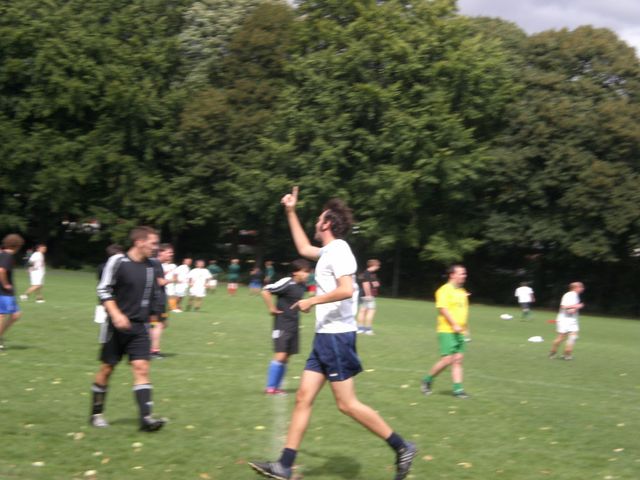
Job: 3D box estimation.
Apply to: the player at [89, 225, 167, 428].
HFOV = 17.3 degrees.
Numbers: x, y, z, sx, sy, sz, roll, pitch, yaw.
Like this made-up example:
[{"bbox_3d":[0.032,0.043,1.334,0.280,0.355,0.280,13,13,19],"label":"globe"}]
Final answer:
[{"bbox_3d":[-1.663,0.768,18.300,0.520,1.750,0.540,3,-1,41],"label":"player"}]

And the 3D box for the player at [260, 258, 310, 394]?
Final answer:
[{"bbox_3d":[-0.421,1.026,25.000,0.480,1.580,0.550,4,-1,28],"label":"player"}]

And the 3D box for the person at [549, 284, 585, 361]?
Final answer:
[{"bbox_3d":[5.425,1.786,46.200,0.660,1.690,0.500,4,-1,18],"label":"person"}]

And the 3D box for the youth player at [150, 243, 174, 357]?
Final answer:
[{"bbox_3d":[-2.460,0.942,32.300,0.480,1.730,0.500,4,-1,21],"label":"youth player"}]

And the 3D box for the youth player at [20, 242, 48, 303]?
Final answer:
[{"bbox_3d":[-8.496,0.964,62.500,0.700,1.720,0.500,4,-1,12],"label":"youth player"}]

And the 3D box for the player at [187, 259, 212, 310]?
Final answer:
[{"bbox_3d":[-3.867,1.462,68.500,0.680,1.640,0.420,4,-1,-9],"label":"player"}]

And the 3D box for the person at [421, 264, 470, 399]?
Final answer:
[{"bbox_3d":[1.709,1.202,27.600,0.660,1.740,0.580,4,-1,27],"label":"person"}]

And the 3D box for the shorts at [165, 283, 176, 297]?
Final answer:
[{"bbox_3d":[-4.610,1.527,65.000,0.340,0.430,0.380,4,-1,26],"label":"shorts"}]

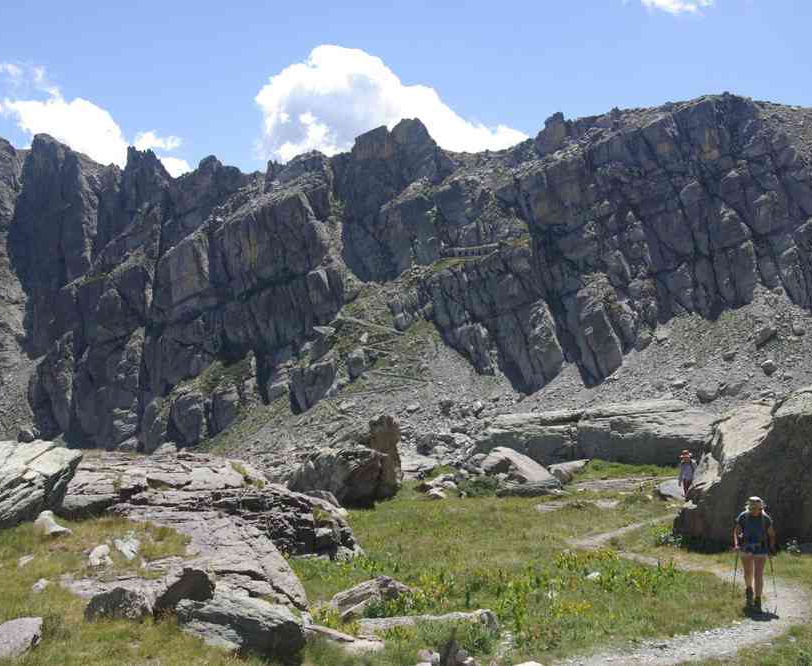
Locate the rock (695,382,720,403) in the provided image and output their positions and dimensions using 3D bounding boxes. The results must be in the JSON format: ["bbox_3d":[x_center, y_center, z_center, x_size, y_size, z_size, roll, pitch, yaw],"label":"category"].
[{"bbox_3d":[23.236,4.586,90.000,1.850,1.500,1.600,-1,-4,17],"label":"rock"}]

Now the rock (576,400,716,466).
[{"bbox_3d":[12.305,5.189,60.000,7.000,3.200,4.800,-1,-4,9],"label":"rock"}]

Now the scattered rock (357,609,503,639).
[{"bbox_3d":[0.287,3.706,14.900,1.760,0.300,0.650,0,-4,-3],"label":"scattered rock"}]

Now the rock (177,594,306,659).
[{"bbox_3d":[-1.902,3.393,13.500,1.400,0.660,0.850,0,-4,-6],"label":"rock"}]

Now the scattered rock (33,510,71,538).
[{"bbox_3d":[-5.903,3.198,19.500,0.560,0.420,0.480,0,-4,0],"label":"scattered rock"}]

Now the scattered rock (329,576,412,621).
[{"bbox_3d":[-0.499,3.729,16.400,1.080,0.490,0.800,0,-4,6],"label":"scattered rock"}]

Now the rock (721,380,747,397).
[{"bbox_3d":[43.601,7.234,155.000,3.000,2.350,2.700,0,-4,0],"label":"rock"}]

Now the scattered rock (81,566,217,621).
[{"bbox_3d":[-3.188,3.225,14.400,1.600,0.500,0.950,0,-3,-9],"label":"scattered rock"}]

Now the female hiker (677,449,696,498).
[{"bbox_3d":[9.368,4.742,39.000,0.600,1.680,0.480,-1,-4,22],"label":"female hiker"}]

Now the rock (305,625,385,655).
[{"bbox_3d":[-0.755,3.701,14.100,0.940,0.270,0.550,0,-4,0],"label":"rock"}]

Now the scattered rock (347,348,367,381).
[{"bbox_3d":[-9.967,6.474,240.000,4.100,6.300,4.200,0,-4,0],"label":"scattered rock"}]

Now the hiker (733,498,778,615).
[{"bbox_3d":[5.073,3.217,17.000,0.600,1.660,0.500,-1,-4,13],"label":"hiker"}]

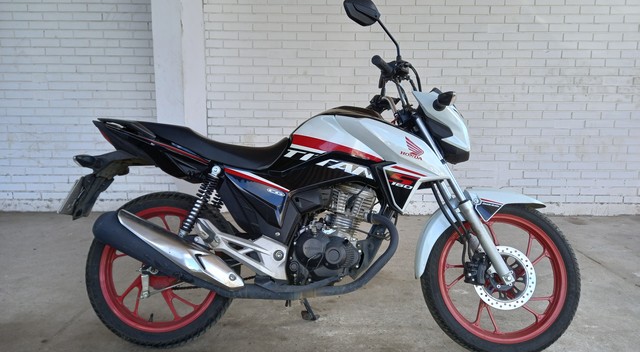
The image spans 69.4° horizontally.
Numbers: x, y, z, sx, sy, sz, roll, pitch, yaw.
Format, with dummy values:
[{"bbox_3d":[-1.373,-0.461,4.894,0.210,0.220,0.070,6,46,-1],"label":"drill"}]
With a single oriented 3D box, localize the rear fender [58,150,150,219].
[{"bbox_3d":[-0.844,0.039,1.897,0.350,0.280,0.220,1,-7,3],"label":"rear fender"}]

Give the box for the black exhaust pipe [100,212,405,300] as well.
[{"bbox_3d":[-0.255,0.298,1.692,1.100,0.320,0.250,1,-7,3],"label":"black exhaust pipe"}]

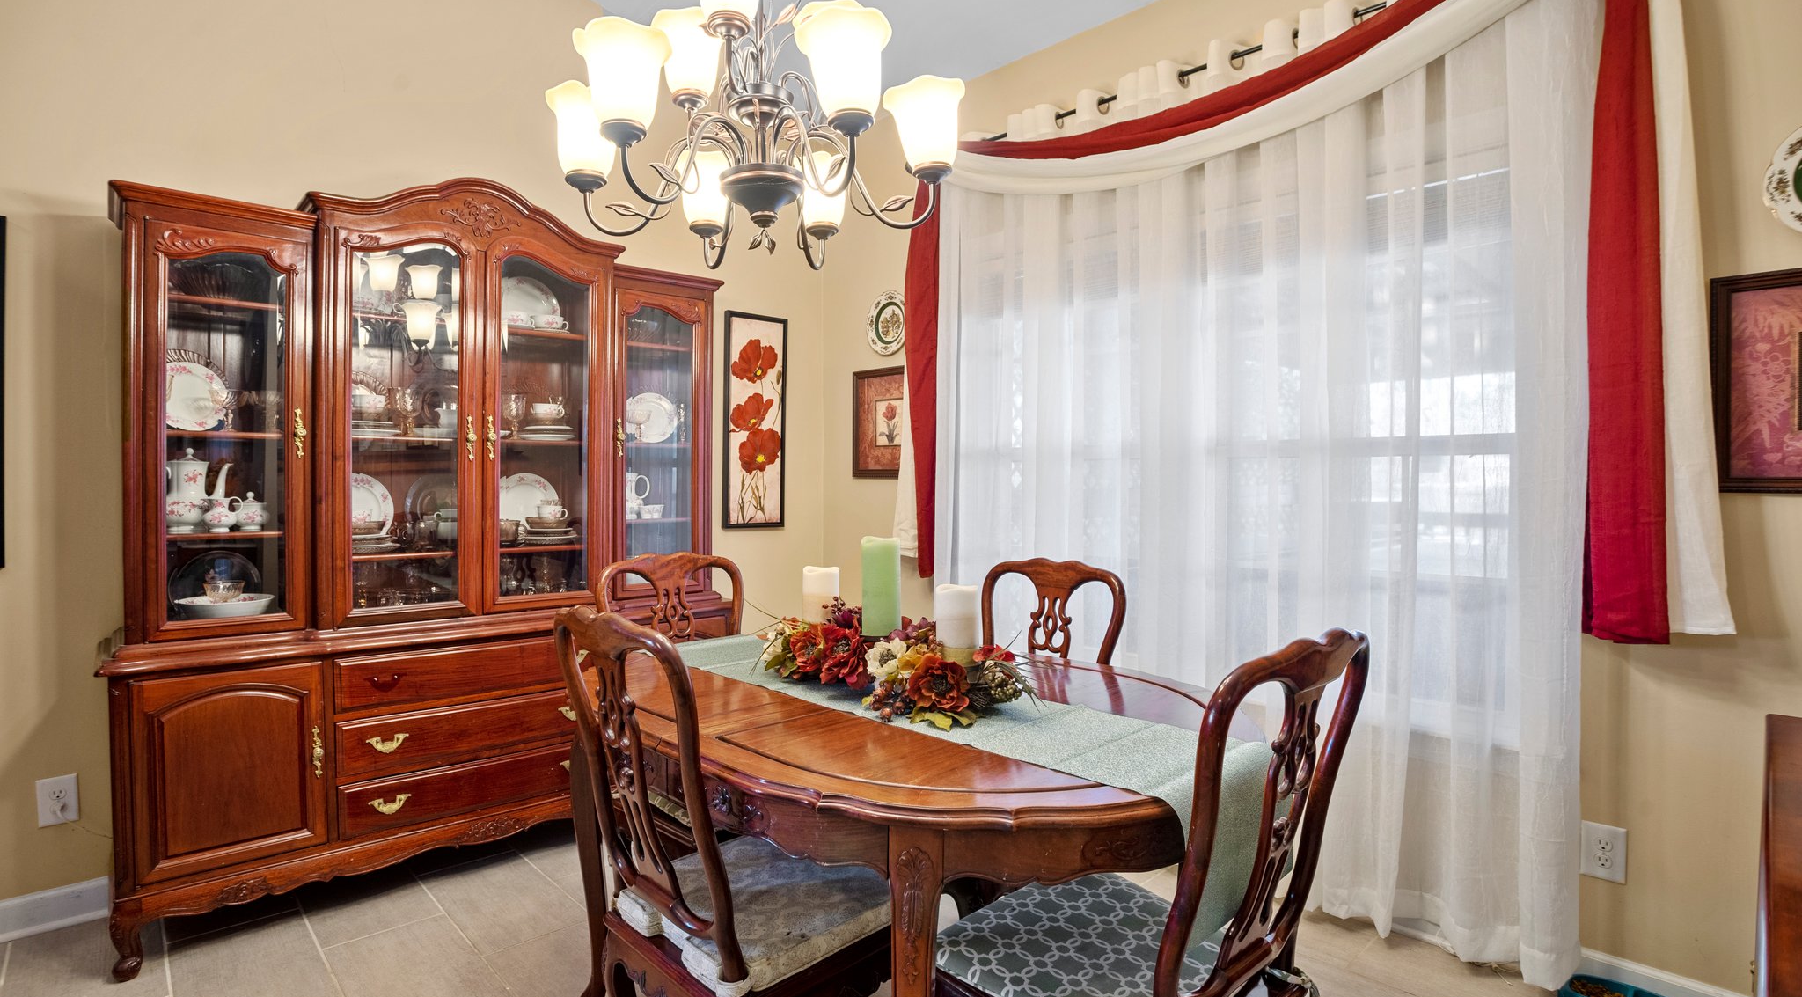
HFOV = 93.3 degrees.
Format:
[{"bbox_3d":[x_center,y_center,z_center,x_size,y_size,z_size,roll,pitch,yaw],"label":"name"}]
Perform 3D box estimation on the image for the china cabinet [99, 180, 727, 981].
[{"bbox_3d":[-1.374,0.098,2.679,1.700,2.082,0.430,0,1,-44],"label":"china cabinet"}]

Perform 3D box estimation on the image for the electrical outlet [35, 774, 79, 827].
[{"bbox_3d":[-2.183,0.784,2.204,0.079,0.124,0.008,0,1,-44],"label":"electrical outlet"}]

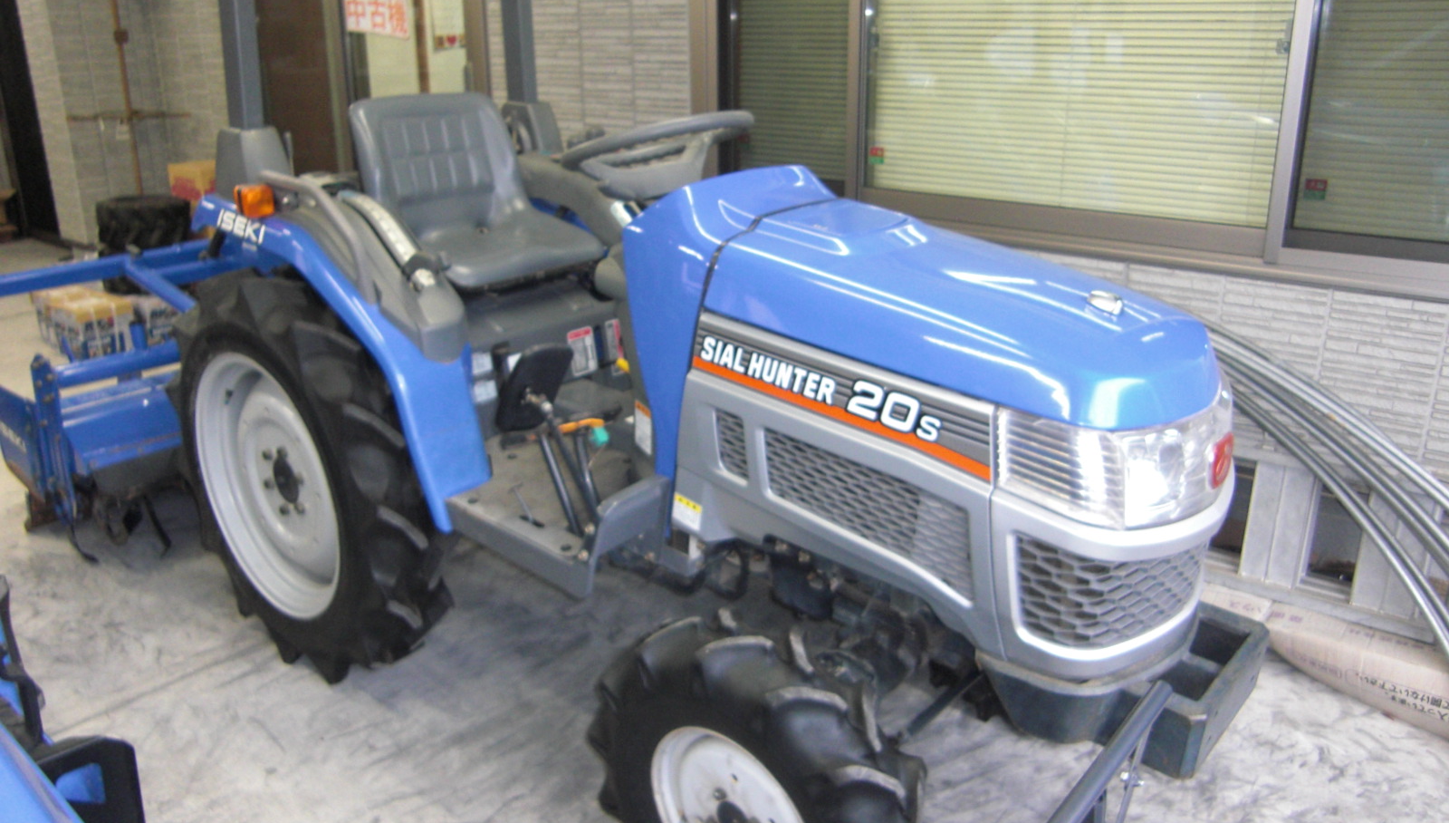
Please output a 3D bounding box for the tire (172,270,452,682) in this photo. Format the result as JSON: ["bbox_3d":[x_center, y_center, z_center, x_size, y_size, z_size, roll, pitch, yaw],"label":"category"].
[{"bbox_3d":[-0.969,0.156,2.707,0.954,0.954,0.209,16,24,39],"label":"tire"}]

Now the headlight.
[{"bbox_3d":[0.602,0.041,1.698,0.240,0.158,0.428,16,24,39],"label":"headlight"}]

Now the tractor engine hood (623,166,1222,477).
[{"bbox_3d":[0.340,-0.110,1.921,0.969,0.520,0.490,16,24,39],"label":"tractor engine hood"}]

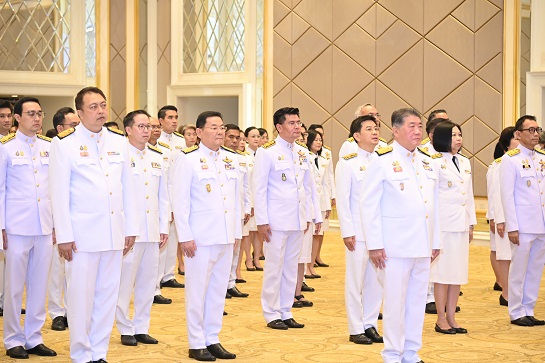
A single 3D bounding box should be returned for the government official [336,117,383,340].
[{"bbox_3d":[0.692,0.351,10.385,0.320,1.693,0.500,2,3,43],"label":"government official"}]

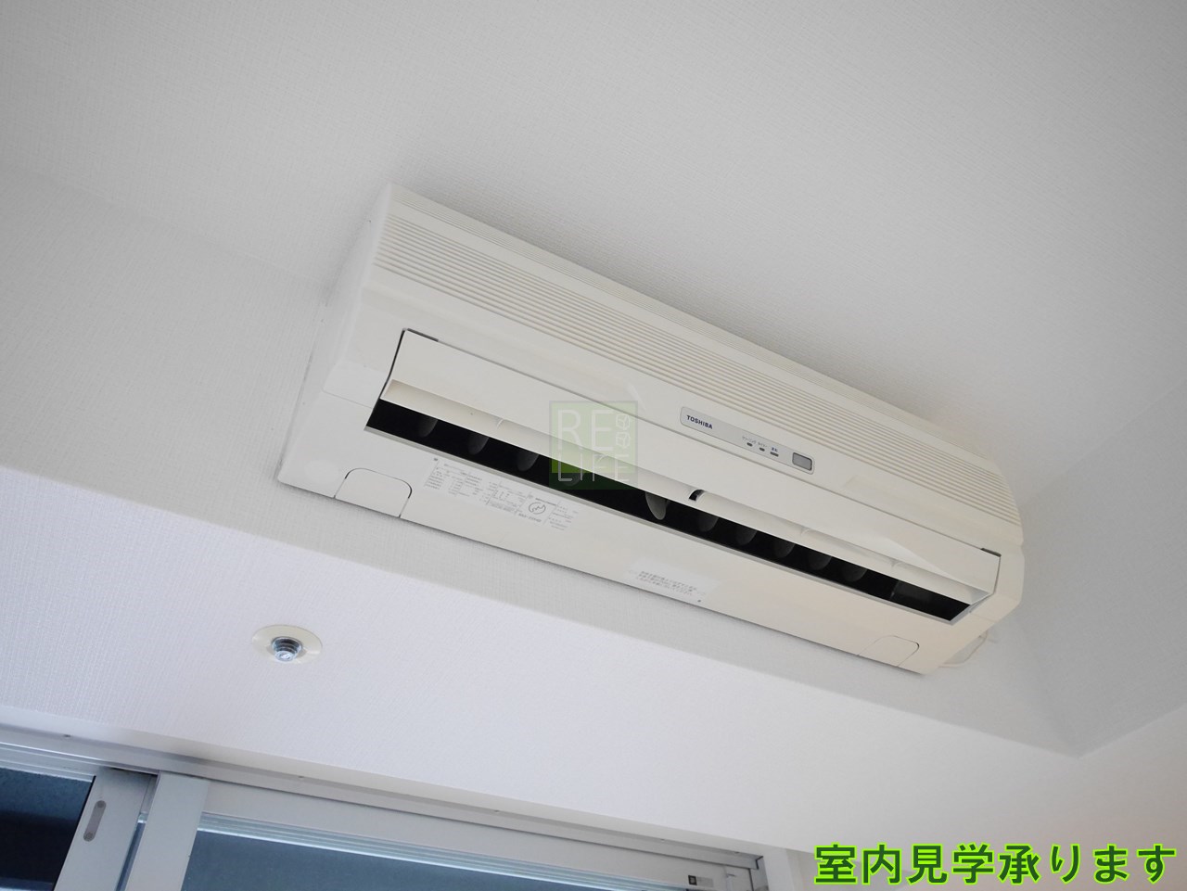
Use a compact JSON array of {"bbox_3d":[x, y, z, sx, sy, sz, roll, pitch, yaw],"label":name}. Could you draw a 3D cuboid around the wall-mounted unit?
[{"bbox_3d":[0.110,0.002,0.975,0.790,0.255,0.203,20,-50,-22],"label":"wall-mounted unit"}]

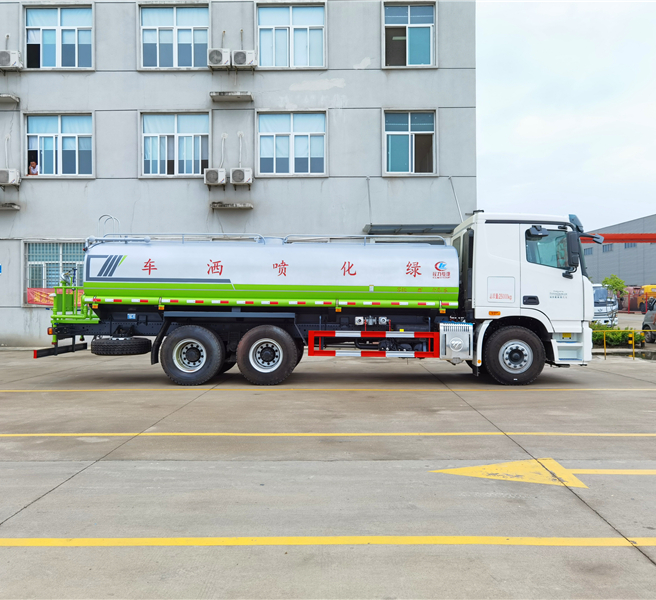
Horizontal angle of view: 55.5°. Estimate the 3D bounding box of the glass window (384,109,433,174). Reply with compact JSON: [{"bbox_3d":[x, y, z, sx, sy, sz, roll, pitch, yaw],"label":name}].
[{"bbox_3d":[2.604,-5.010,19.850,1.610,2.040,0.150,0,0,0],"label":"glass window"}]

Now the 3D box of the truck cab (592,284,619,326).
[{"bbox_3d":[13.639,0.289,31.844,1.850,2.100,1.750,0,0,7],"label":"truck cab"}]

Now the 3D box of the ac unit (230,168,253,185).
[{"bbox_3d":[-2.780,-3.989,20.257,0.726,0.514,0.290,0,0,2],"label":"ac unit"}]

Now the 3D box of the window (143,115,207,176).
[{"bbox_3d":[-5.060,-5.175,20.779,2.250,2.087,0.130,0,0,2],"label":"window"}]

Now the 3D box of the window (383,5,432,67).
[{"bbox_3d":[2.676,-8.671,20.524,1.636,2.026,0.130,0,0,2],"label":"window"}]

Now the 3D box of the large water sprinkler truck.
[{"bbox_3d":[-0.150,-0.055,12.500,10.250,3.170,2.600,0,0,0],"label":"large water sprinkler truck"}]

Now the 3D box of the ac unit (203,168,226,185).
[{"bbox_3d":[-3.628,-3.994,20.285,0.731,0.515,0.290,0,0,2],"label":"ac unit"}]

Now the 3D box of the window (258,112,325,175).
[{"bbox_3d":[-1.190,-5.150,20.652,2.219,2.060,0.130,0,0,2],"label":"window"}]

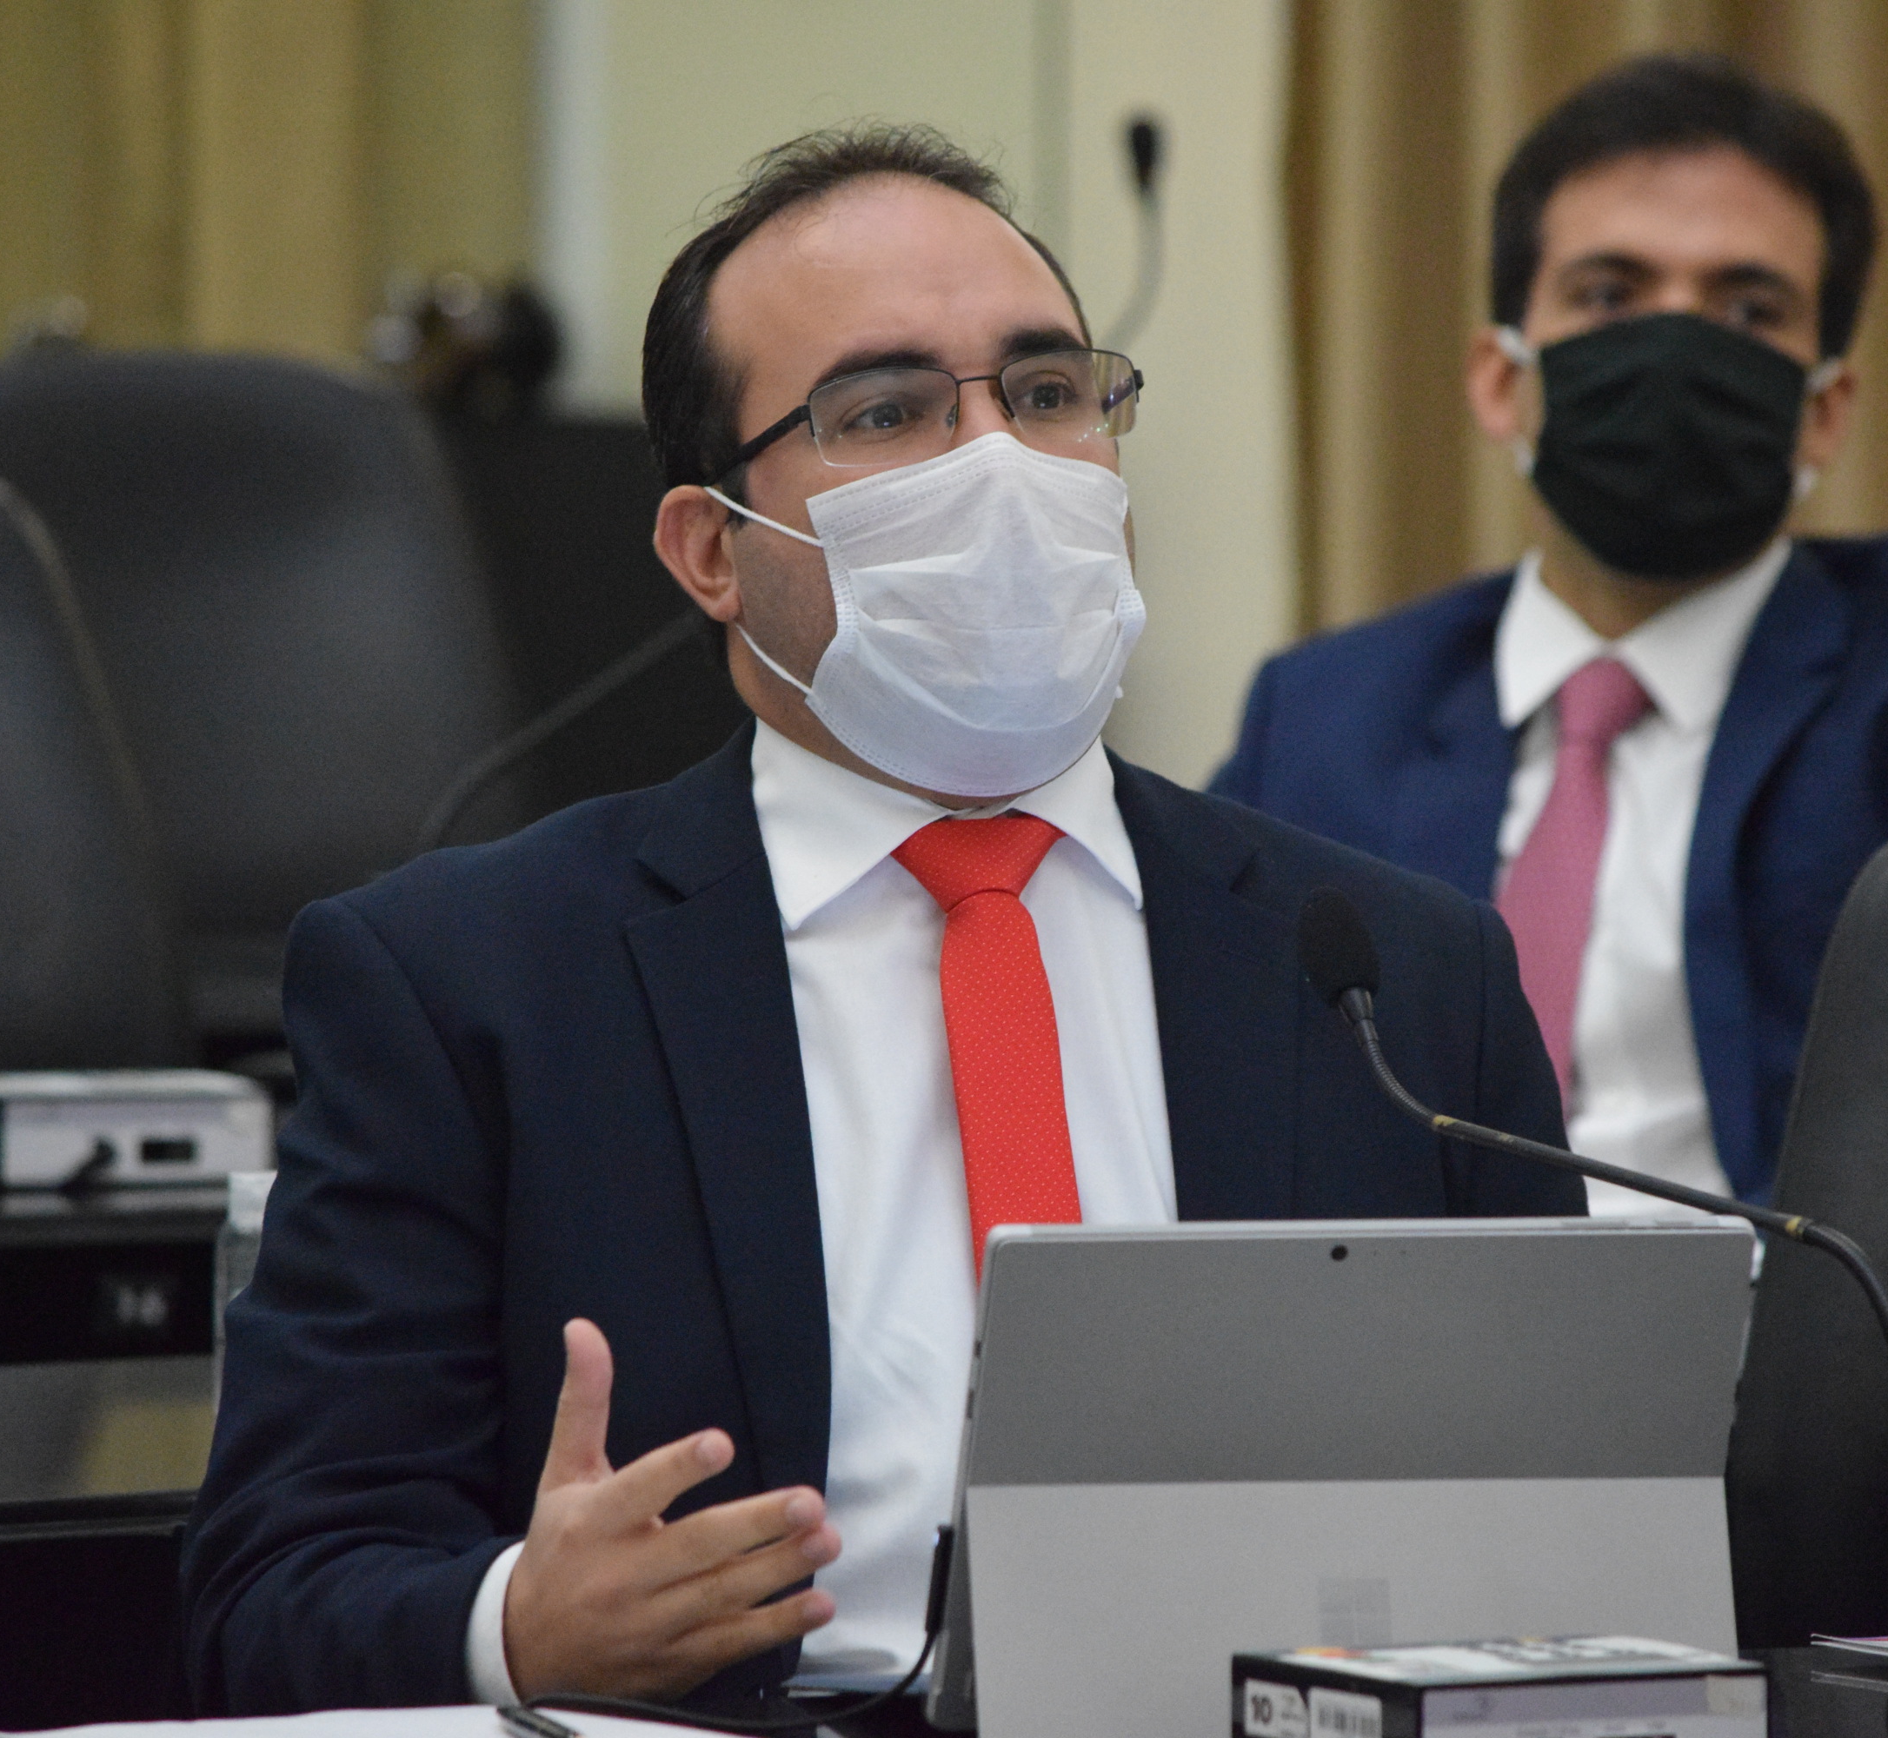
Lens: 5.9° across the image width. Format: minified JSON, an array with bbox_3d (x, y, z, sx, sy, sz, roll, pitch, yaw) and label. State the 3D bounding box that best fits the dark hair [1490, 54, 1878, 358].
[{"bbox_3d":[0.345,-0.297,8.600,0.172,0.165,0.200,3,3,-6],"label":"dark hair"}]

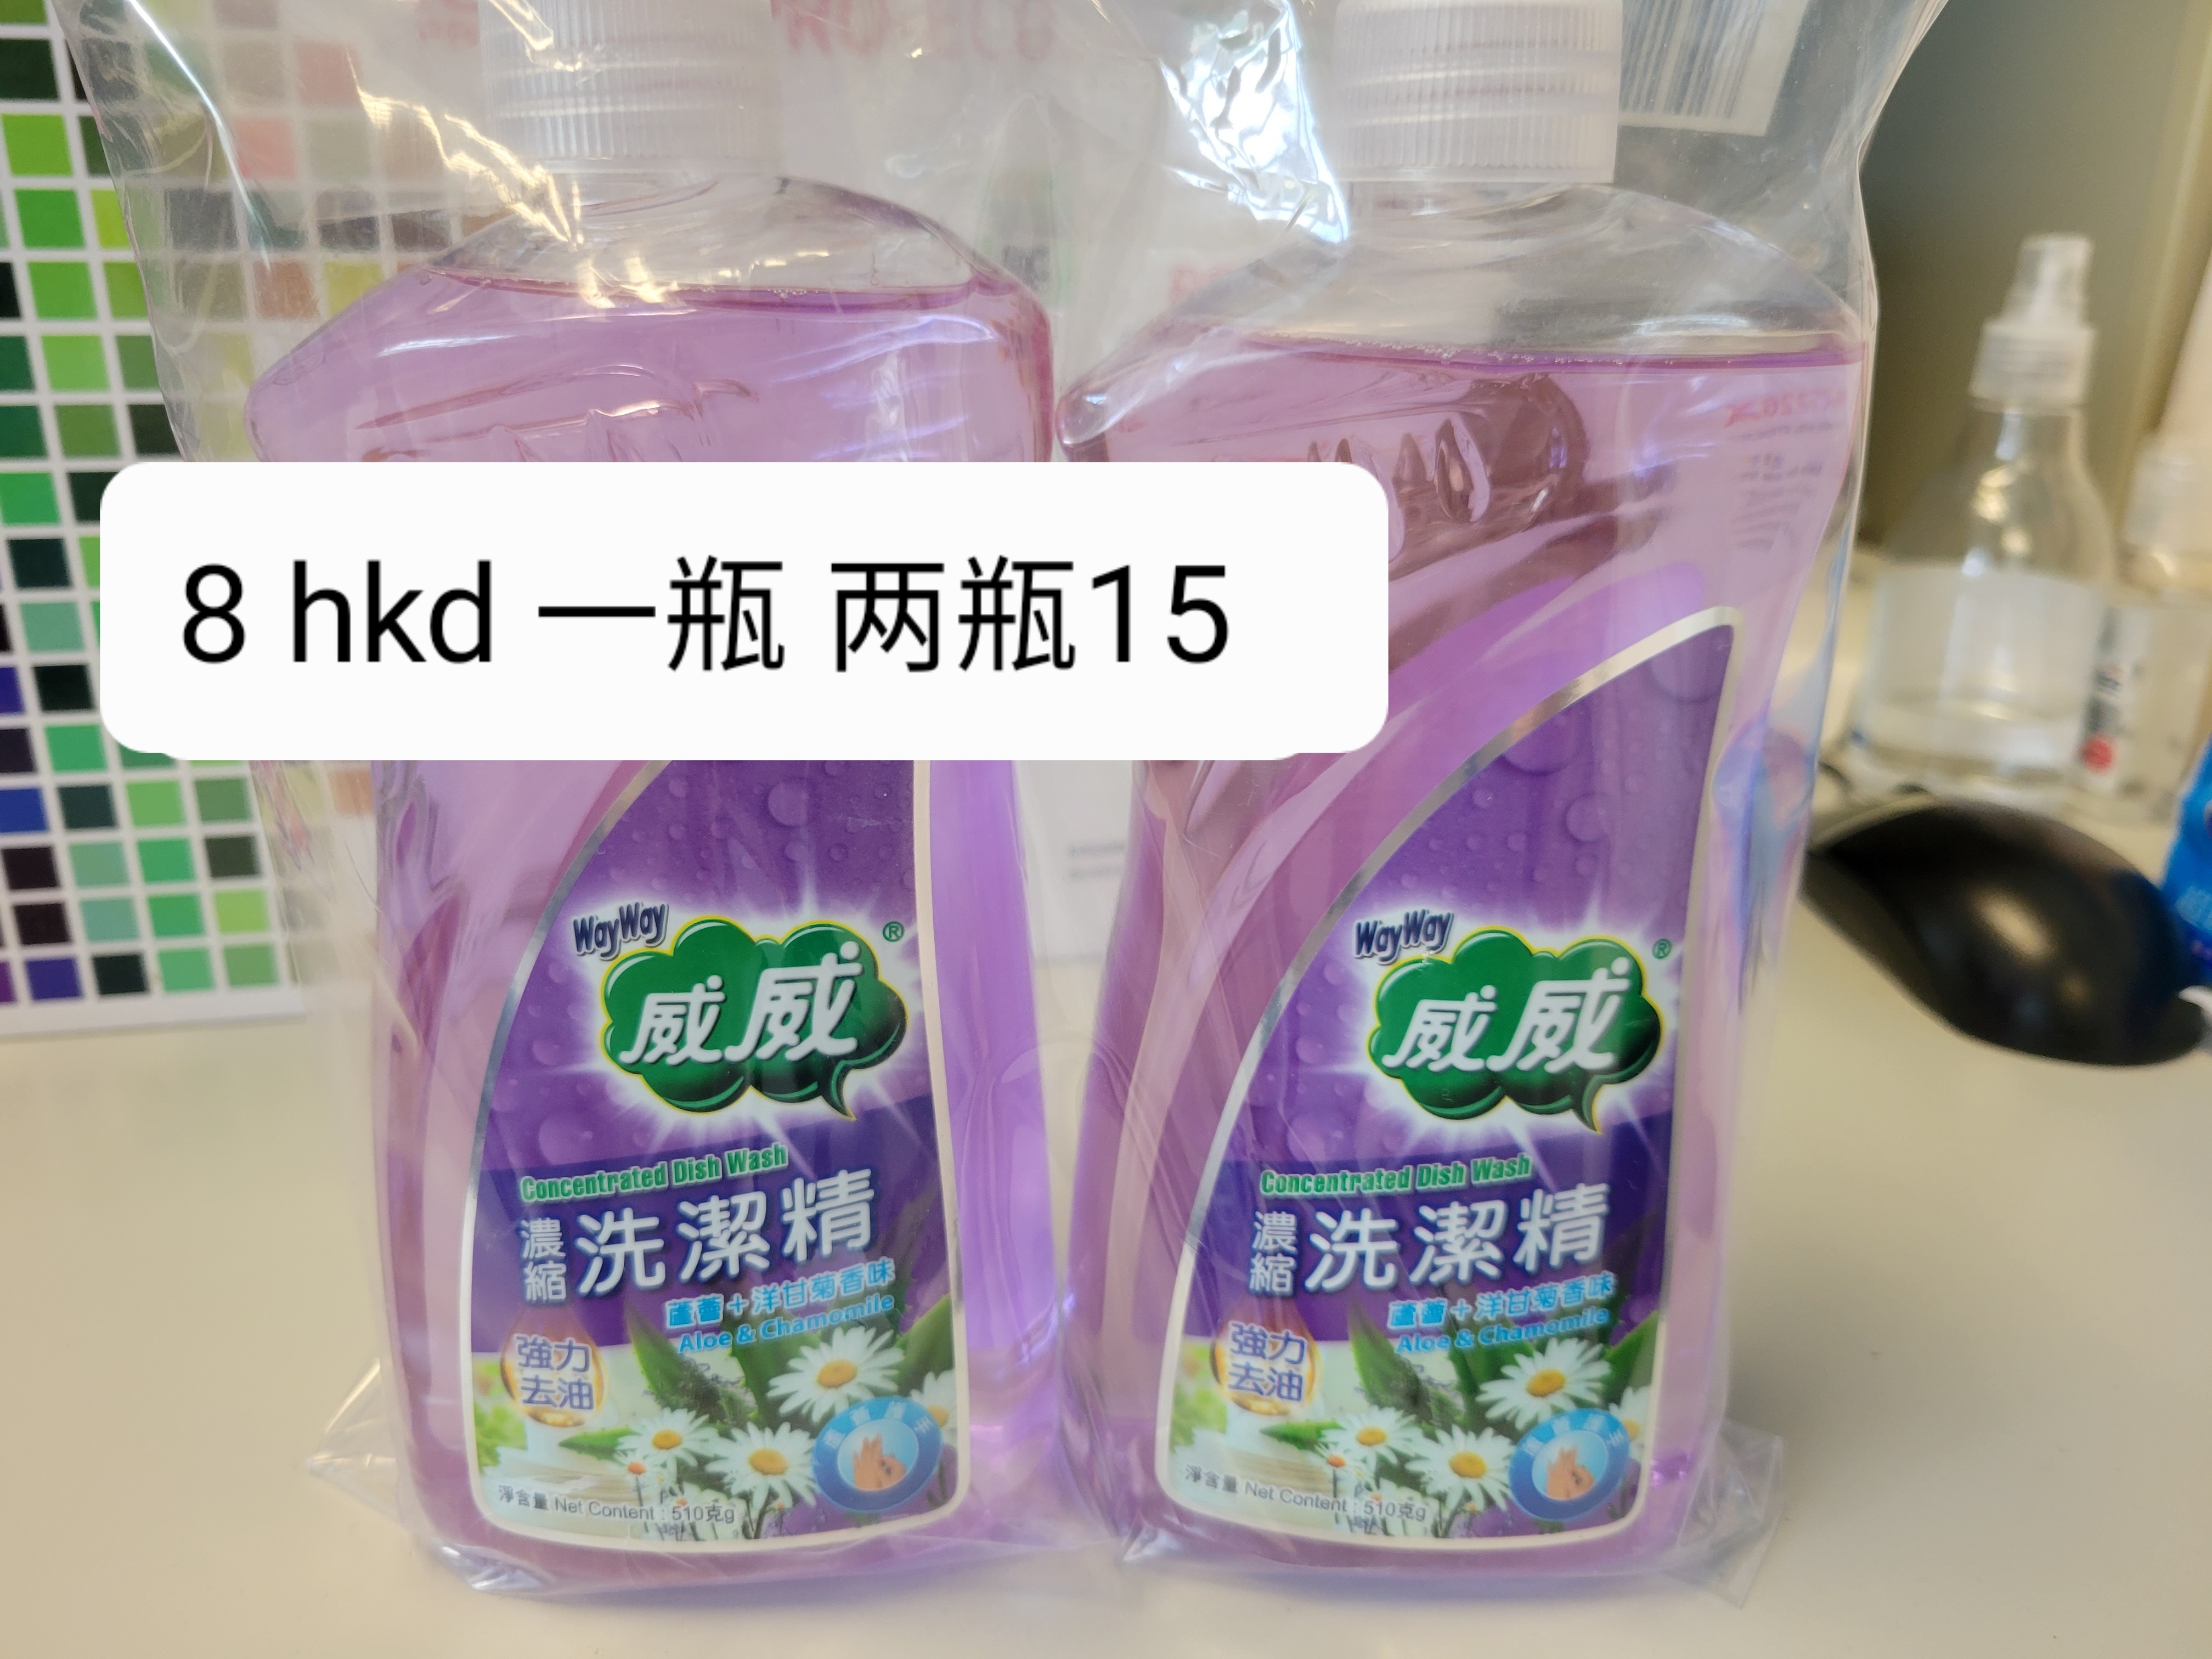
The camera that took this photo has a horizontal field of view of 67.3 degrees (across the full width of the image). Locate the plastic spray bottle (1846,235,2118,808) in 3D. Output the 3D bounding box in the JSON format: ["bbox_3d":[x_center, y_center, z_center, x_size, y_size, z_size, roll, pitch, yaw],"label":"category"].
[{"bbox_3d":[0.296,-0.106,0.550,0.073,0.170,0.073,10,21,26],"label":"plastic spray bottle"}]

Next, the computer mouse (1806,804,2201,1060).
[{"bbox_3d":[0.214,0.013,0.399,0.063,0.039,0.115,-1,19,-3],"label":"computer mouse"}]

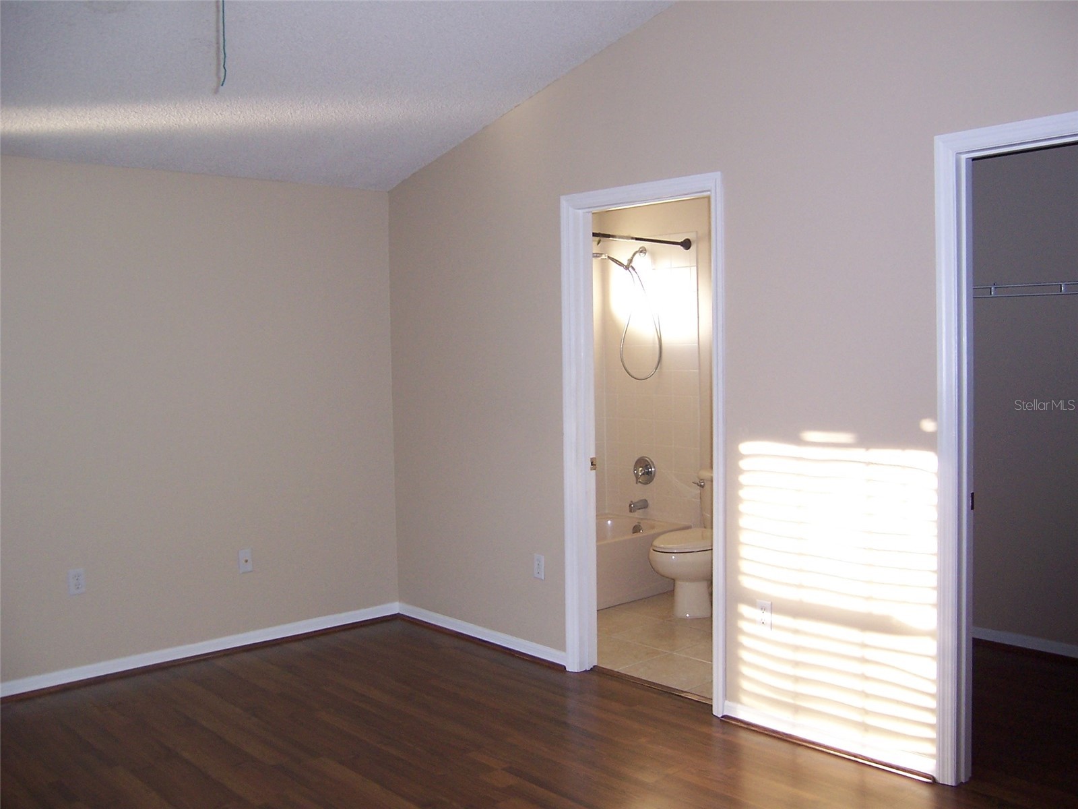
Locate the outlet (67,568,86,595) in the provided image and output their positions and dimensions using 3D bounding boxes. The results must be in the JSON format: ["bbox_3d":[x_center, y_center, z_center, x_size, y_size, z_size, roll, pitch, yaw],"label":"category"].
[{"bbox_3d":[-2.040,0.781,4.537,0.070,0.115,0.008,-3,4,-41],"label":"outlet"}]

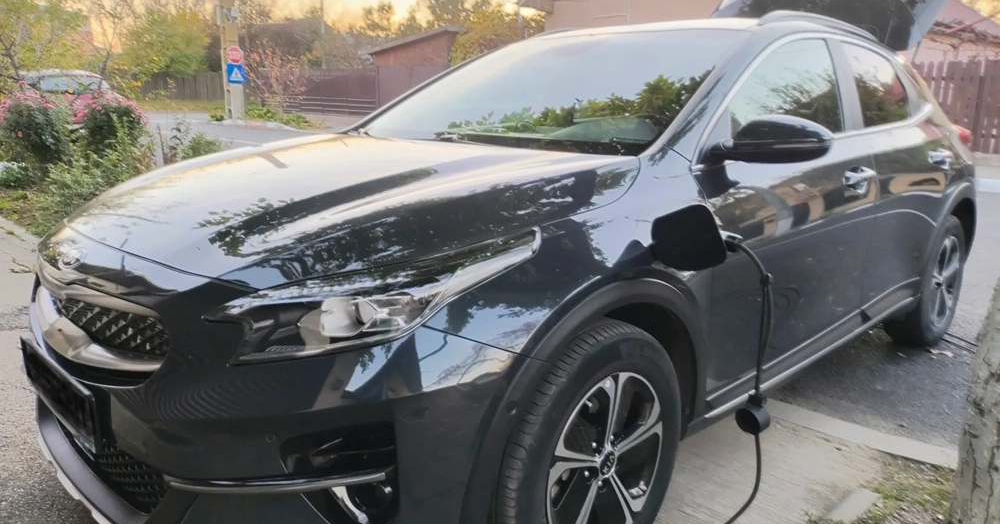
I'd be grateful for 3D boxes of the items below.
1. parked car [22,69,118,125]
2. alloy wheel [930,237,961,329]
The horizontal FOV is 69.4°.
[{"bbox_3d":[-12.024,-4.709,20.800,3.850,1.500,1.670,2,13,7],"label":"parked car"},{"bbox_3d":[2.096,0.085,3.538,0.437,0.437,0.170,-11,16,-43],"label":"alloy wheel"}]

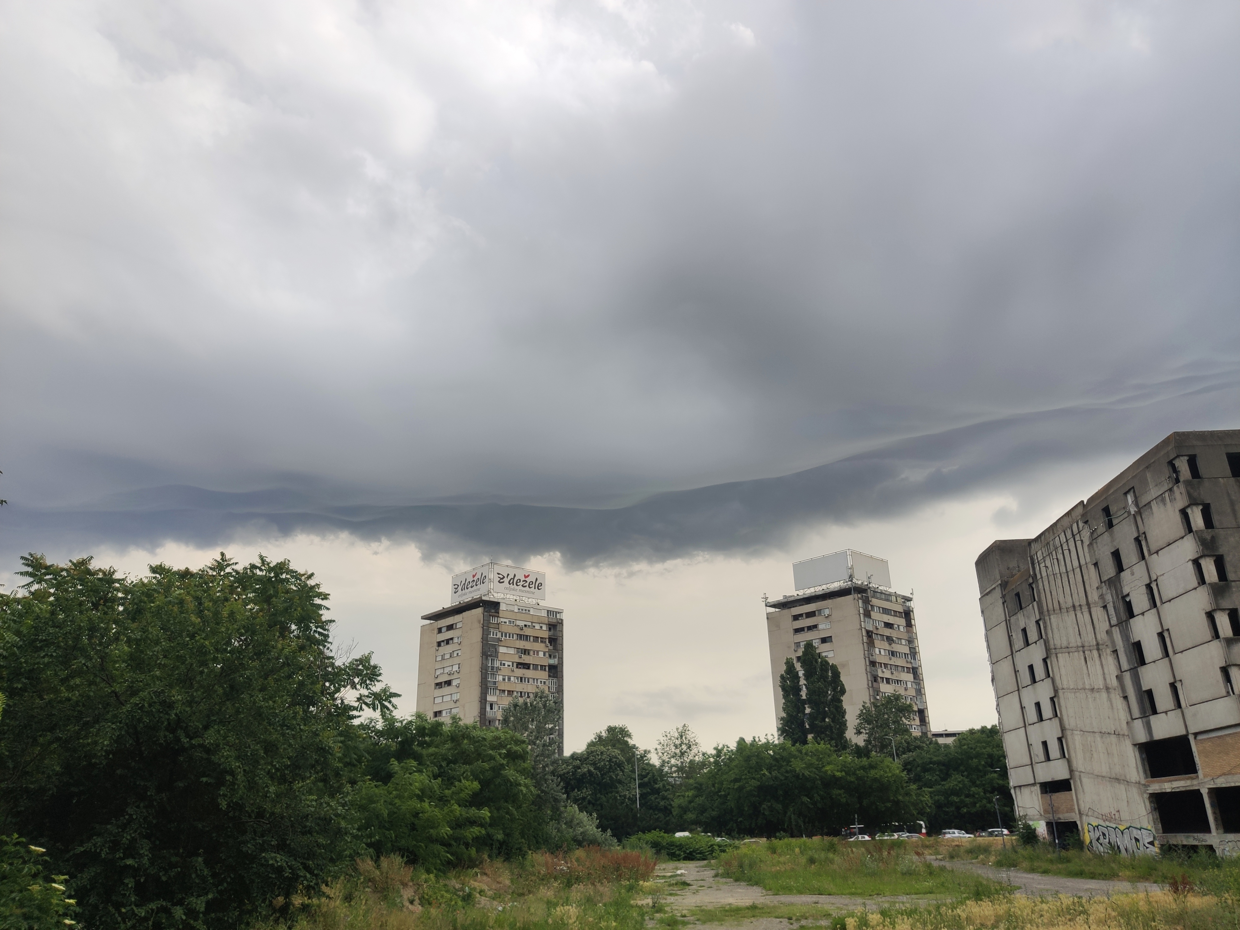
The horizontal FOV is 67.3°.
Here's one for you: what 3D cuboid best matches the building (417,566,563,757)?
[{"bbox_3d":[-26.150,49.560,190.570,21.200,53.410,22.500,17,-28,-39],"label":"building"}]

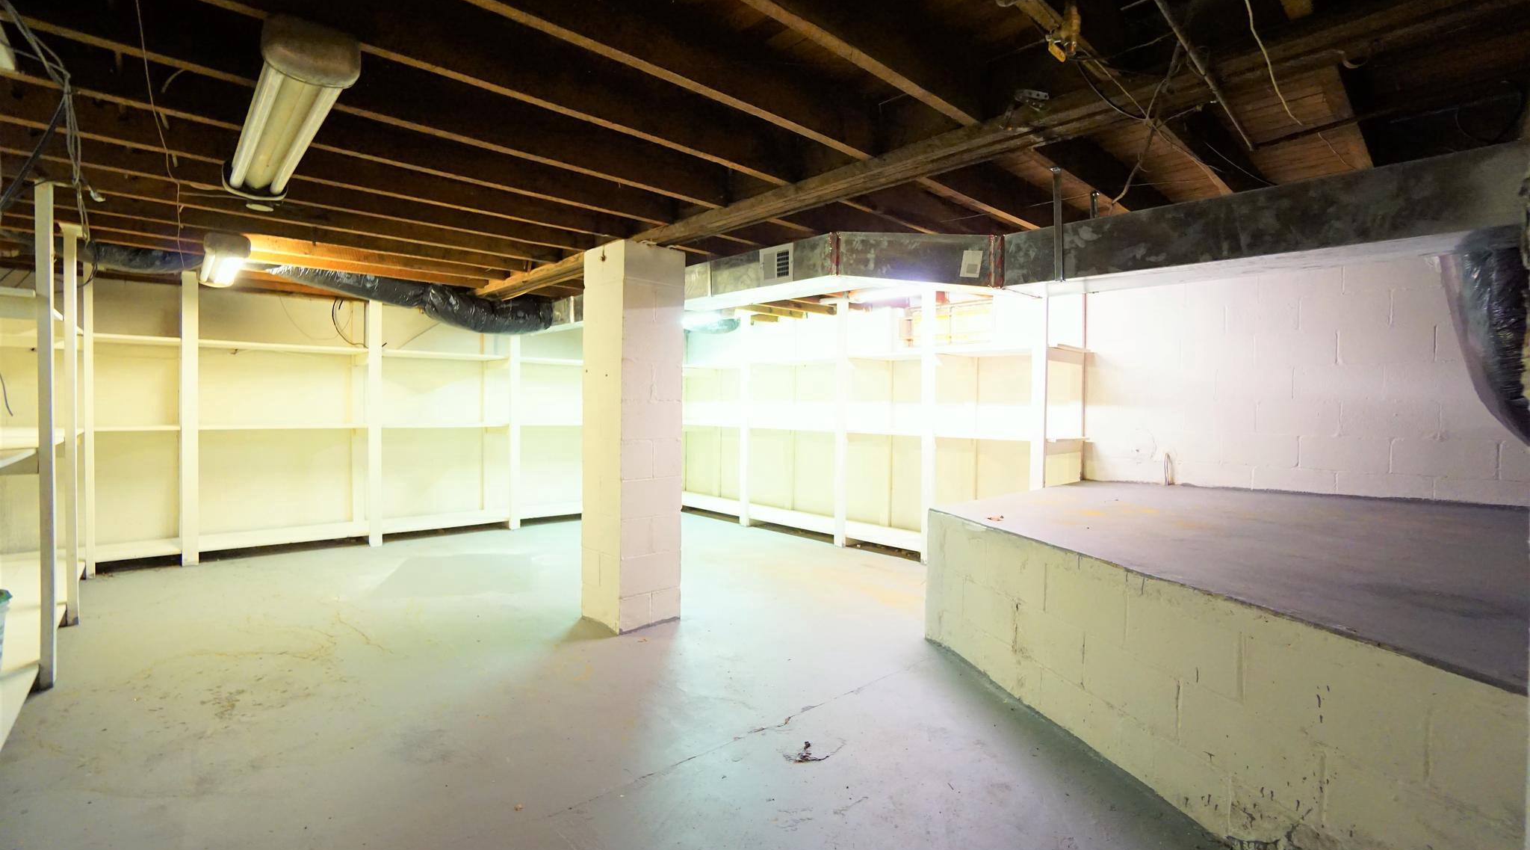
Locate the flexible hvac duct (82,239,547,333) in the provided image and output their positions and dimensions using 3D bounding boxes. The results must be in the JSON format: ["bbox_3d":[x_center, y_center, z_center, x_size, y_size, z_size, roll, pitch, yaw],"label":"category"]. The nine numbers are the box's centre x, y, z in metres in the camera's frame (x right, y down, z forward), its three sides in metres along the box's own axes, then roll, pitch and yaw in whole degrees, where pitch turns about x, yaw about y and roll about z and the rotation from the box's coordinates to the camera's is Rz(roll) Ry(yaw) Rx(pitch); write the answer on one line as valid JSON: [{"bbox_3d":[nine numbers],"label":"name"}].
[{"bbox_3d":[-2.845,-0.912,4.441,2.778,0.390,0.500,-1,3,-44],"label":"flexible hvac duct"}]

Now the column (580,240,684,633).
[{"bbox_3d":[-0.729,0.065,3.523,0.385,2.014,0.402,-1,3,-44],"label":"column"}]

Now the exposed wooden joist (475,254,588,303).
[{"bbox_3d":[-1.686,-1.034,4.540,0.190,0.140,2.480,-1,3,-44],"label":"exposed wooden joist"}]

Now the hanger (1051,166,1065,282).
[{"bbox_3d":[1.076,-0.729,2.328,0.020,0.410,0.032,-1,3,-44],"label":"hanger"}]

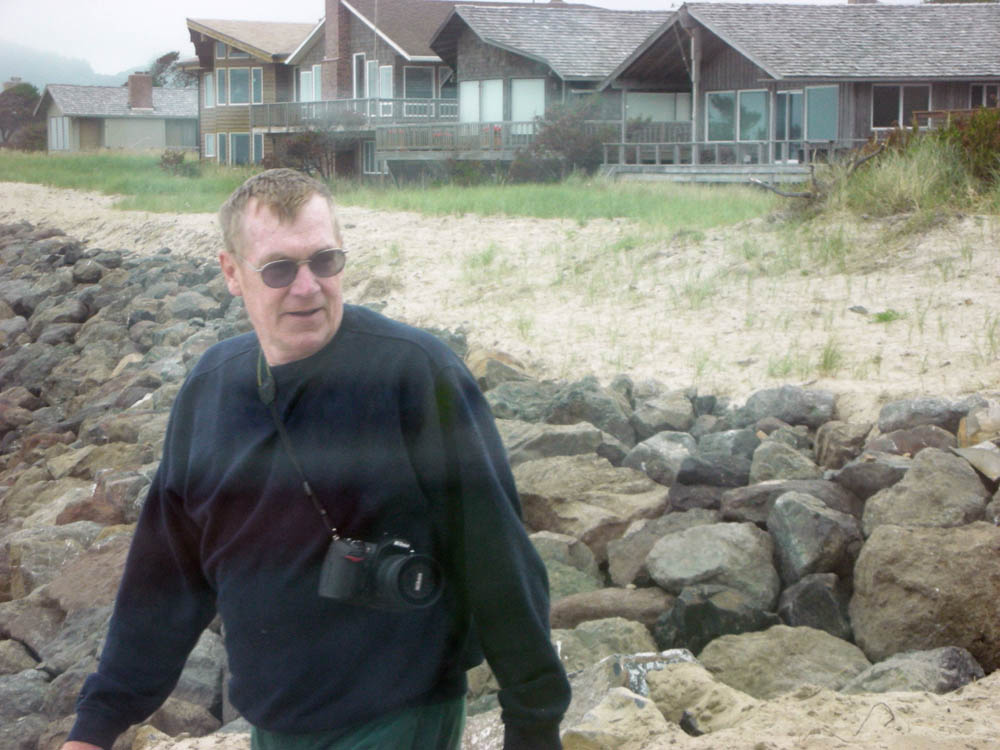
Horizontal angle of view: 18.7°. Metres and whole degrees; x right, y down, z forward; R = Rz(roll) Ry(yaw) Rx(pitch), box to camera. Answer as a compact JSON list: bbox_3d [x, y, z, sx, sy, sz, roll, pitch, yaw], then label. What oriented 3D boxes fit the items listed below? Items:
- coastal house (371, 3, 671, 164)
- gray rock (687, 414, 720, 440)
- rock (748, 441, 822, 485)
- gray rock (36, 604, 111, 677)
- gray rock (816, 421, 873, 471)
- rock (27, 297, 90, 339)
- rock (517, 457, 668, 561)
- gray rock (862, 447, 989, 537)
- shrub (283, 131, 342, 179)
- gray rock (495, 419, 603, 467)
[{"bbox_3d":[2.600,-9.850,106.400,12.000,5.700,8.800,-3,5,-33],"label":"coastal house"},{"bbox_3d":[1.126,0.294,16.700,0.190,0.150,0.170,0,5,0],"label":"gray rock"},{"bbox_3d":[1.553,0.487,16.500,0.410,0.260,0.360,0,4,0],"label":"rock"},{"bbox_3d":[-1.486,0.952,10.800,0.340,0.280,0.340,0,4,0],"label":"gray rock"},{"bbox_3d":[1.744,0.368,15.400,0.310,0.260,0.280,0,5,0],"label":"gray rock"},{"bbox_3d":[-4.075,-0.531,28.000,0.590,0.380,0.500,0,4,0],"label":"rock"},{"bbox_3d":[0.397,0.590,13.300,0.700,0.440,0.580,0,4,0],"label":"rock"},{"bbox_3d":[1.894,0.518,13.500,0.560,0.390,0.430,0,5,0],"label":"gray rock"},{"bbox_3d":[-6.552,-7.636,106.000,2.000,1.850,1.800,0,4,0],"label":"shrub"},{"bbox_3d":[0.222,0.334,14.800,0.550,0.260,0.450,0,4,0],"label":"gray rock"}]

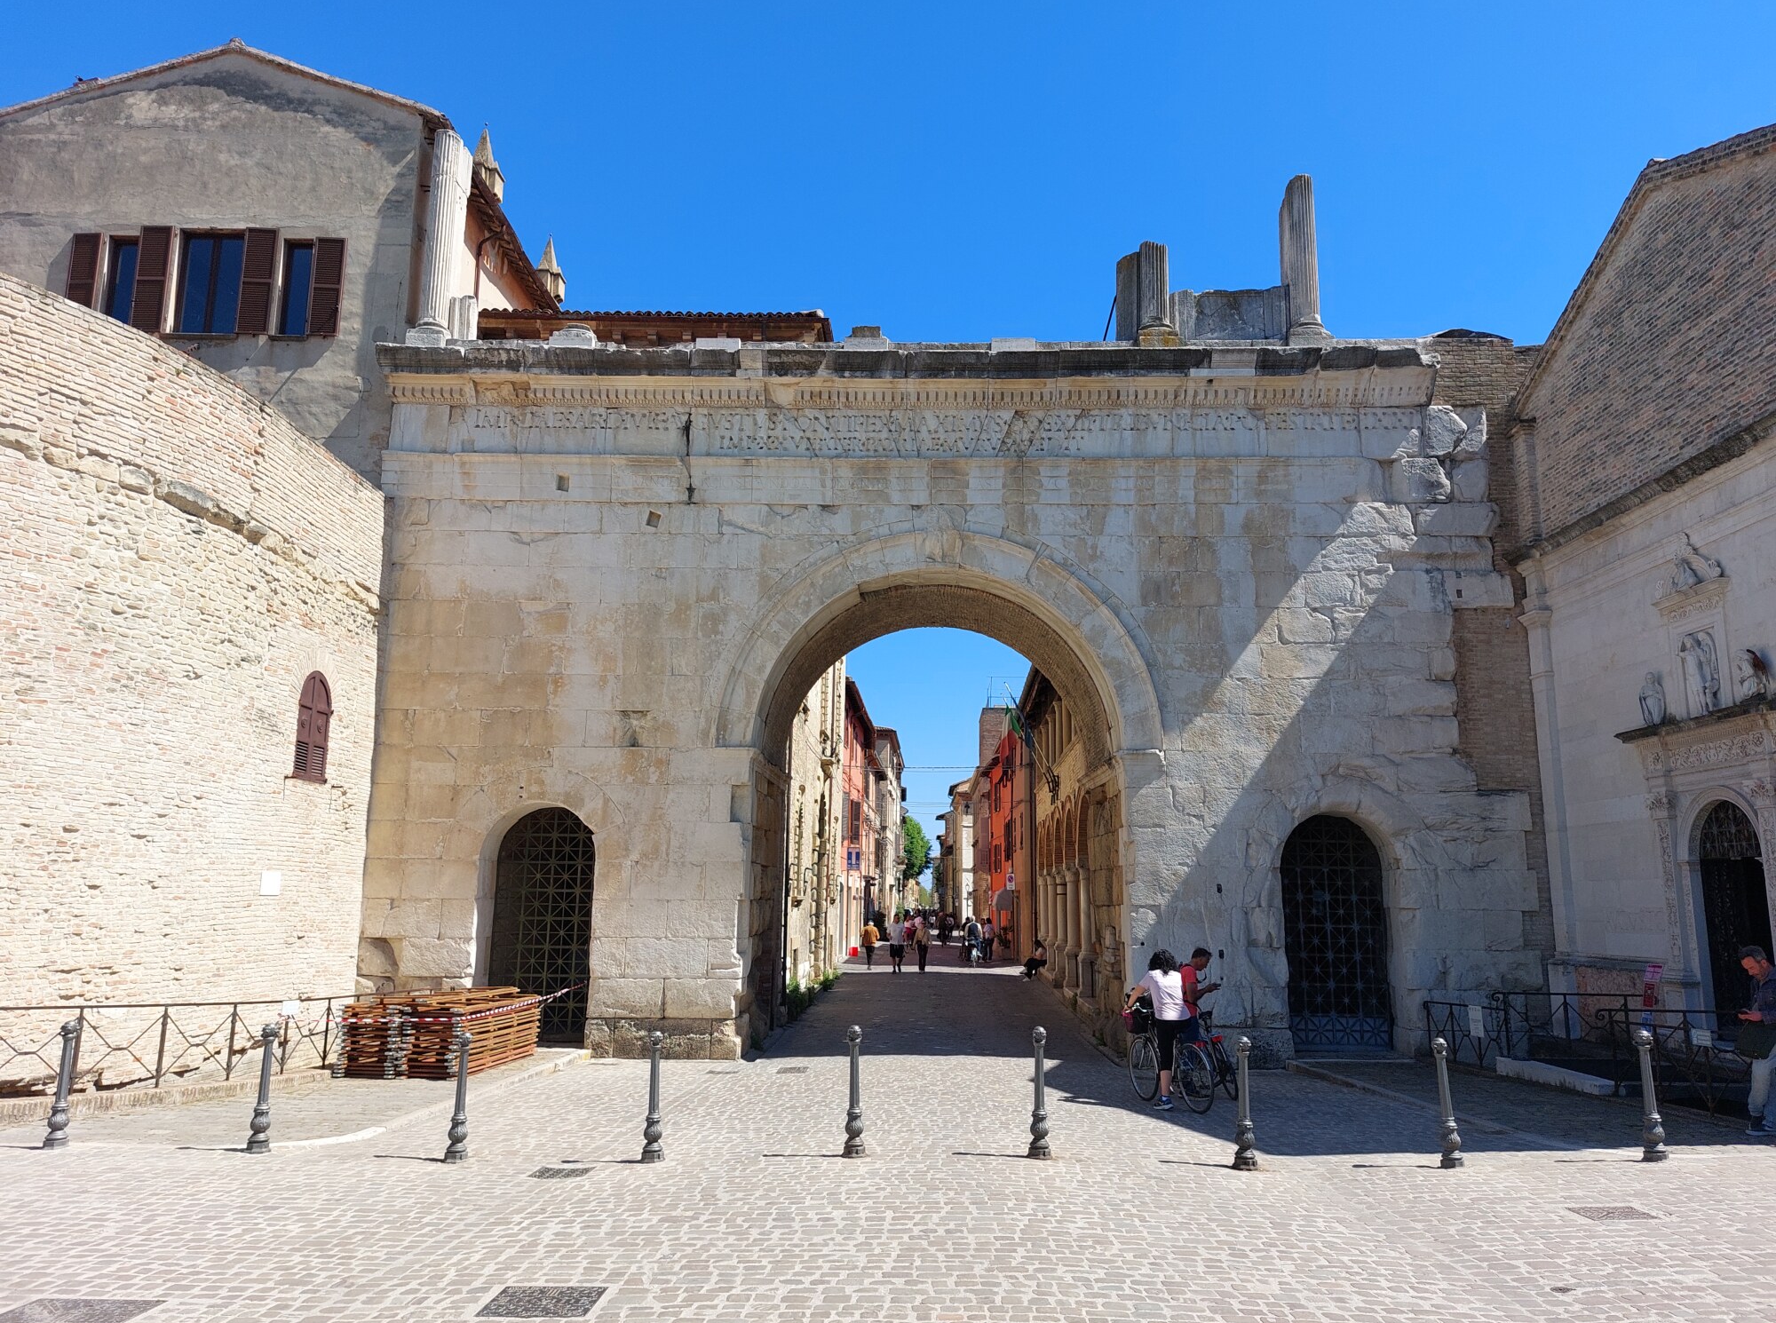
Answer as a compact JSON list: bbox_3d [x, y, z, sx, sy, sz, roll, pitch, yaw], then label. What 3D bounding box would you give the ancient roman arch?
[{"bbox_3d":[0.962,0.723,22.268,18.900,12.000,4.800,0,-11,2],"label":"ancient roman arch"}]

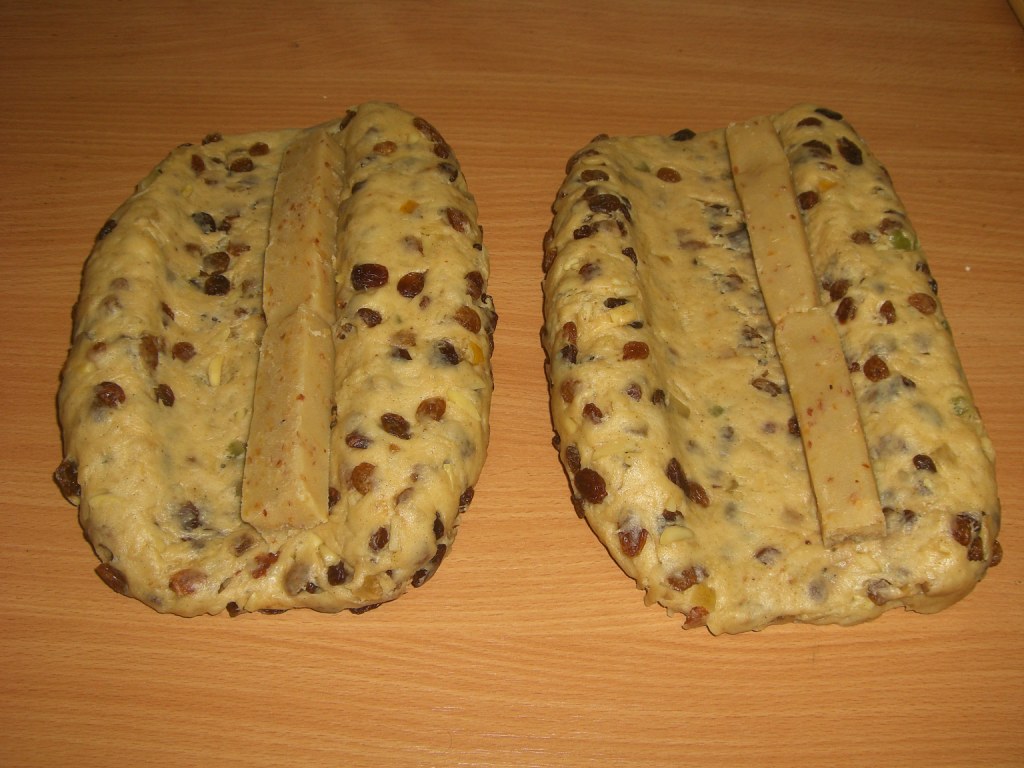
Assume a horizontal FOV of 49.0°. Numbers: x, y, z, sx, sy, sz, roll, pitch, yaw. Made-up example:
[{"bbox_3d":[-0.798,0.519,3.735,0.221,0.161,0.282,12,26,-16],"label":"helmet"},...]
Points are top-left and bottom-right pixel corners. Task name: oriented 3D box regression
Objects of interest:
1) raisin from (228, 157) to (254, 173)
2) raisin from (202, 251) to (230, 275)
[{"bbox_3d":[-0.154,-0.125,0.641,0.015,0.008,0.009,-14,56,-10],"label":"raisin"},{"bbox_3d":[-0.149,-0.062,0.571,0.013,0.007,0.011,-9,55,-7],"label":"raisin"}]

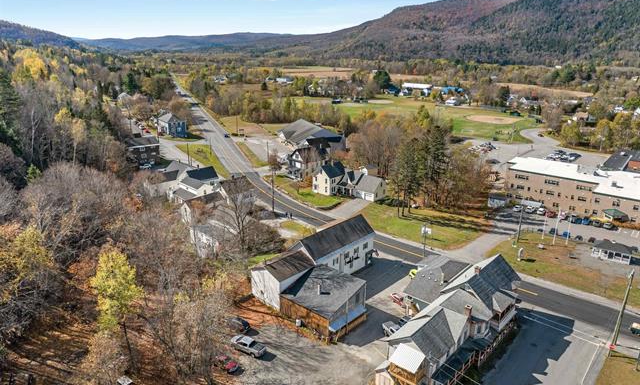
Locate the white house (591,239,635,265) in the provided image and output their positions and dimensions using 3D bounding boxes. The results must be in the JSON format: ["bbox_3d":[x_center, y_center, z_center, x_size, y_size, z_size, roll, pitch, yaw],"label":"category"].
[{"bbox_3d":[68.508,13.387,103.649,8.120,3.560,4.650,13,22,36],"label":"white house"}]

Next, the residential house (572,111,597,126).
[{"bbox_3d":[171.547,-48.036,285.826,14.000,7.300,9.400,12,22,32],"label":"residential house"}]

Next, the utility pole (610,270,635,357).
[{"bbox_3d":[48.757,18.719,71.205,0.490,13.460,0.690,14,23,37],"label":"utility pole"}]

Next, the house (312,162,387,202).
[{"bbox_3d":[10.098,-3.798,148.552,21.780,8.510,11.380,10,21,29],"label":"house"}]

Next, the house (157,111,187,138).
[{"bbox_3d":[-83.853,-39.042,254.832,10.890,9.900,12.870,-12,22,-33],"label":"house"}]

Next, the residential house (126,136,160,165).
[{"bbox_3d":[-75.537,-17.705,188.170,12.870,10.490,11.380,-10,20,-27],"label":"residential house"}]

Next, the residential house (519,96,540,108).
[{"bbox_3d":[170.772,-72.464,357.763,16.000,8.400,10.000,16,24,39],"label":"residential house"}]

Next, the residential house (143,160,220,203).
[{"bbox_3d":[-47.817,-4.769,152.504,24.750,7.920,18.320,17,25,42],"label":"residential house"}]

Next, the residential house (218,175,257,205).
[{"bbox_3d":[-26.326,0.243,137.660,8.200,8.900,10.600,14,23,36],"label":"residential house"}]

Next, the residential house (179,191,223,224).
[{"bbox_3d":[-34.116,4.001,130.296,4.900,6.400,12.500,14,23,36],"label":"residential house"}]

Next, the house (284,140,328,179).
[{"bbox_3d":[-4.257,-11.563,168.618,13.370,10.890,10.390,-11,21,-30],"label":"house"}]

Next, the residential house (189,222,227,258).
[{"bbox_3d":[-24.136,11.318,106.476,10.300,7.500,7.700,16,24,40],"label":"residential house"}]

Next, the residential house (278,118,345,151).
[{"bbox_3d":[-5.229,-29.699,227.816,27.000,9.000,42.000,-6,19,-18],"label":"residential house"}]

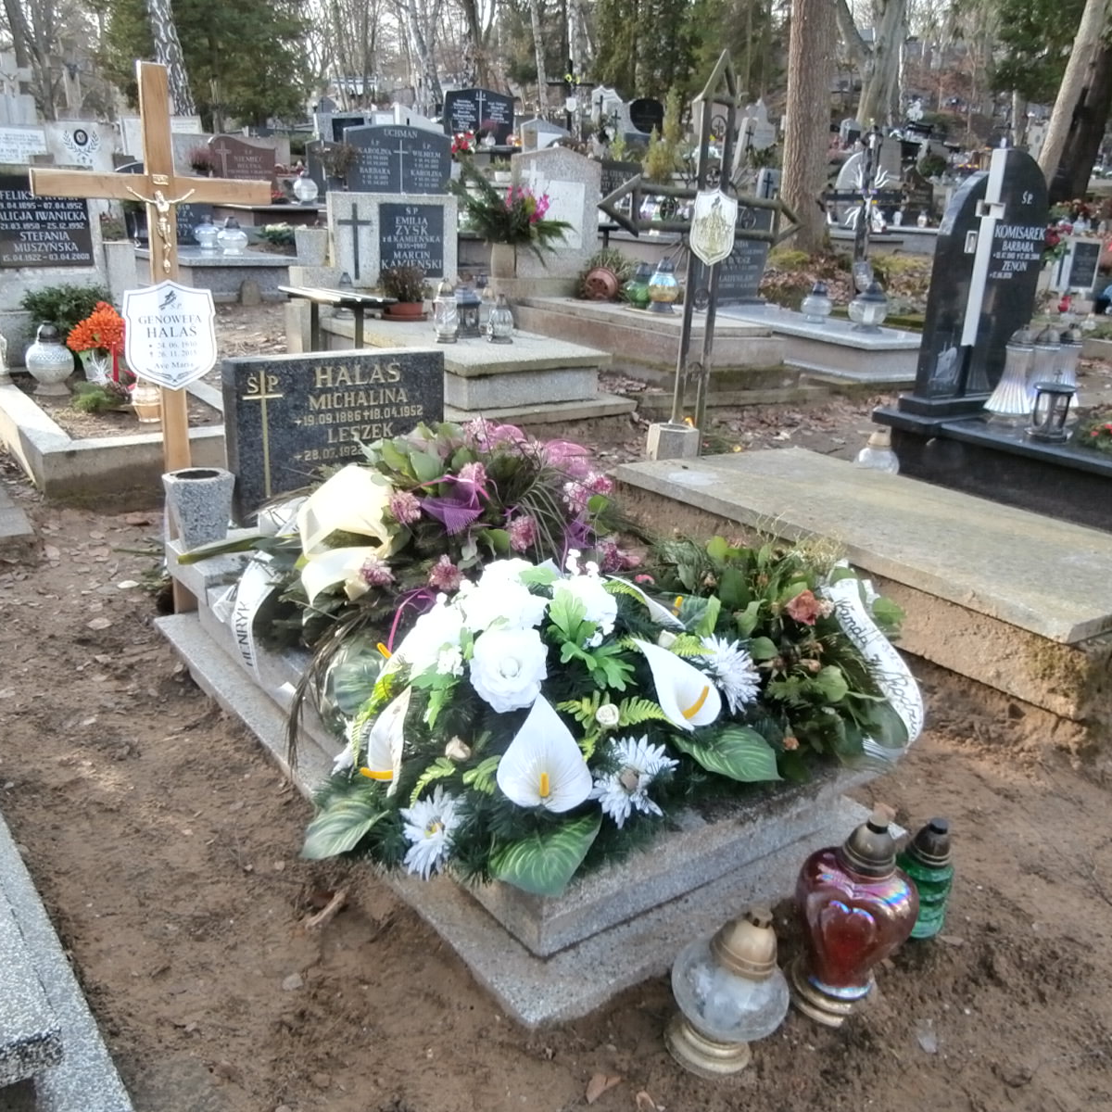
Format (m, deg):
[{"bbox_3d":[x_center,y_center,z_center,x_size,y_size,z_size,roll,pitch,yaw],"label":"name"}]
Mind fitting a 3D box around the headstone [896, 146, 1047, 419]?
[{"bbox_3d":[1.740,-1.126,4.197,0.690,1.006,0.160,-14,27,-36],"label":"headstone"}]

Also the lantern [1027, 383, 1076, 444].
[{"bbox_3d":[1.853,-0.538,3.850,0.128,0.203,0.128,-14,27,-36],"label":"lantern"}]

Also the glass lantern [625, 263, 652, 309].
[{"bbox_3d":[0.618,-1.967,7.441,0.190,0.280,0.190,4,19,4],"label":"glass lantern"}]

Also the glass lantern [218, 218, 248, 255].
[{"bbox_3d":[-2.577,-2.553,8.189,0.235,0.265,0.235,-10,22,-33],"label":"glass lantern"}]

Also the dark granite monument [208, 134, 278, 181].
[{"bbox_3d":[-3.006,-3.759,9.900,0.582,0.525,0.120,-11,25,-30],"label":"dark granite monument"}]

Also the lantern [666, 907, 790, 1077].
[{"bbox_3d":[0.273,0.665,1.608,0.175,0.265,0.175,19,19,16],"label":"lantern"}]

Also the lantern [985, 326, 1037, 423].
[{"bbox_3d":[1.862,-0.742,4.167,0.195,0.365,0.195,-10,22,-33],"label":"lantern"}]

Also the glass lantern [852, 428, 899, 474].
[{"bbox_3d":[1.275,-0.385,4.120,0.170,0.250,0.170,-10,22,-33],"label":"glass lantern"}]

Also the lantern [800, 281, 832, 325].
[{"bbox_3d":[1.596,-1.552,6.300,0.158,0.243,0.158,2,21,-1],"label":"lantern"}]

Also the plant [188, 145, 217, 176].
[{"bbox_3d":[-3.332,-3.727,9.700,0.237,0.267,0.237,-11,25,-30],"label":"plant"}]

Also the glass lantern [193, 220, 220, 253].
[{"bbox_3d":[-3.081,-2.821,9.028,0.220,0.270,0.220,-4,20,-18],"label":"glass lantern"}]

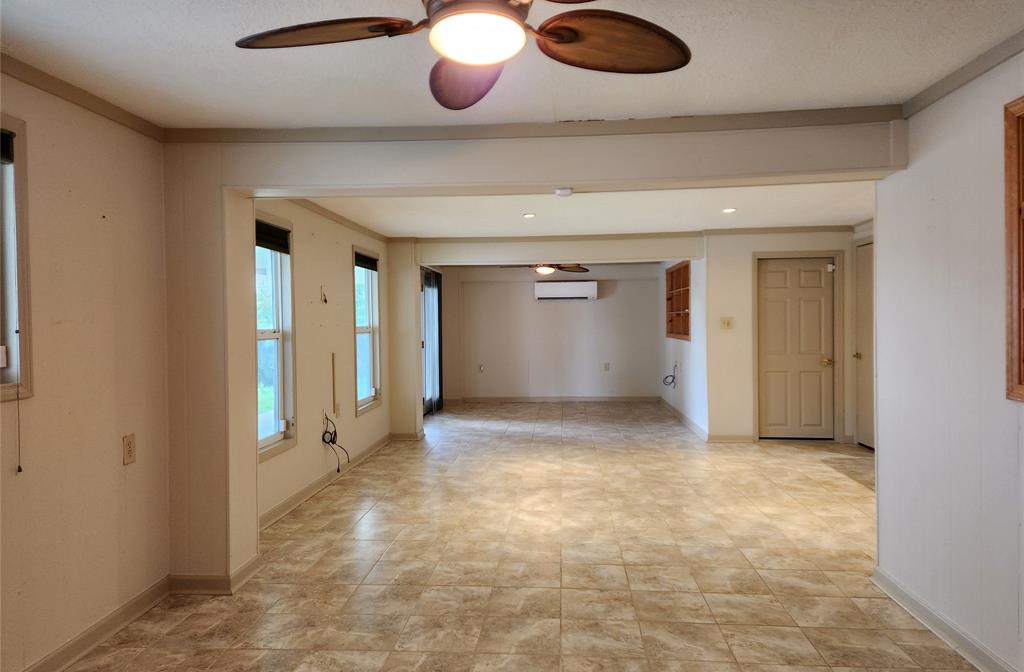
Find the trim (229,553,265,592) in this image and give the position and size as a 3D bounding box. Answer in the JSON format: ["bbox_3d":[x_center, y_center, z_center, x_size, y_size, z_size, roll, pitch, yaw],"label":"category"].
[{"bbox_3d":[-1.430,1.274,3.679,0.015,0.100,0.394,-1,1,4],"label":"trim"}]

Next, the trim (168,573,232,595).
[{"bbox_3d":[-1.604,1.280,3.502,0.336,0.100,0.015,-1,1,4],"label":"trim"}]

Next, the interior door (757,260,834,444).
[{"bbox_3d":[3.182,0.142,7.640,0.808,2.033,0.045,-1,1,4],"label":"interior door"}]

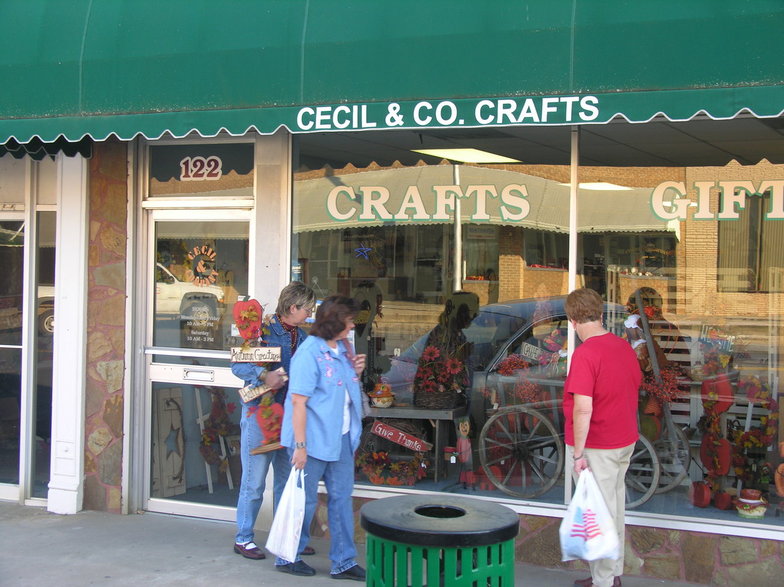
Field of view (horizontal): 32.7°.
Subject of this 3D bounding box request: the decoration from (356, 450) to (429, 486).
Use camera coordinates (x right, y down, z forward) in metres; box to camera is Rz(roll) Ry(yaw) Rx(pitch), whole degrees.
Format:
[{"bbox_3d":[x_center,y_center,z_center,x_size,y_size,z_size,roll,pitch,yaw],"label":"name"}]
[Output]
[{"bbox_3d":[0.014,1.109,8.703,0.480,0.230,0.280,2,1,21],"label":"decoration"}]

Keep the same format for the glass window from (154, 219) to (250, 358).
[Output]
[{"bbox_3d":[-1.314,-0.002,9.105,0.780,0.994,0.050,2,1,27],"label":"glass window"}]

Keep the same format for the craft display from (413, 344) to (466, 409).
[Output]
[{"bbox_3d":[0.327,0.552,8.919,0.360,0.420,0.270,1,1,18],"label":"craft display"}]

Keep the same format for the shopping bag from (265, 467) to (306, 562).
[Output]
[{"bbox_3d":[-0.585,1.203,7.270,0.235,0.510,0.140,2,1,34],"label":"shopping bag"}]

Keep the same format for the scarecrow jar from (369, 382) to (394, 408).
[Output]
[{"bbox_3d":[-0.060,0.670,8.846,0.165,0.168,0.150,1,1,0],"label":"scarecrow jar"}]

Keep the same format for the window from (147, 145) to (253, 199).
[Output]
[{"bbox_3d":[-1.301,-0.837,9.096,0.870,0.365,0.050,2,1,27],"label":"window"}]

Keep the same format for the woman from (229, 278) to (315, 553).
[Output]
[{"bbox_3d":[-0.690,0.745,7.962,0.440,1.640,0.520,2,1,37],"label":"woman"}]

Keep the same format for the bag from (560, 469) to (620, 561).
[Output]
[{"bbox_3d":[1.066,1.187,7.170,0.310,0.490,0.180,1,1,7],"label":"bag"}]

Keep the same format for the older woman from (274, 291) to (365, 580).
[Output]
[{"bbox_3d":[-0.379,0.793,7.486,0.450,1.570,0.490,2,1,38],"label":"older woman"}]

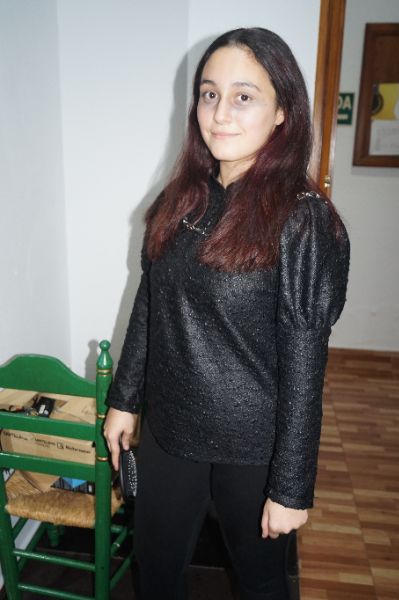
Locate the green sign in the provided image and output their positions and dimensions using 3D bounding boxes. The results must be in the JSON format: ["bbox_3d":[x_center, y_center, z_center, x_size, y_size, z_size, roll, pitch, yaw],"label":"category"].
[{"bbox_3d":[0.902,-1.316,3.784,0.300,0.200,0.010,3,15,7],"label":"green sign"}]

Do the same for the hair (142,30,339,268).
[{"bbox_3d":[0.090,-0.279,1.020,0.330,0.425,0.260,10,17,30],"label":"hair"}]

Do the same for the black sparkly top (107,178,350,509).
[{"bbox_3d":[0.046,0.055,1.096,0.480,0.600,0.270,12,18,35],"label":"black sparkly top"}]

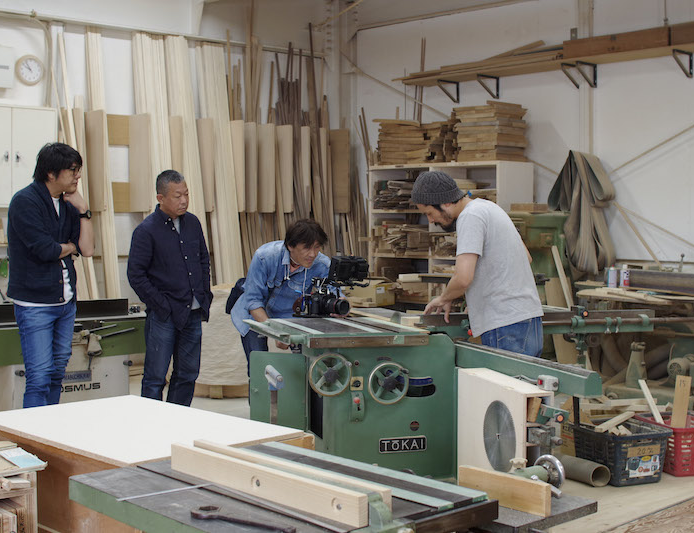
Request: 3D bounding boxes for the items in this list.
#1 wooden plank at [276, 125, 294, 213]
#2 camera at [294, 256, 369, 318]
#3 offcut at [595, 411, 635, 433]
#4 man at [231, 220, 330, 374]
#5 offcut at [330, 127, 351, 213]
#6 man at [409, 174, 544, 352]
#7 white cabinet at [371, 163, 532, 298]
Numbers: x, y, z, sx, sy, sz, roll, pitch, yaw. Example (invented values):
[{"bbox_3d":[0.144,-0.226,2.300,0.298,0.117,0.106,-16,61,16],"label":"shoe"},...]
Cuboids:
[{"bbox_3d":[-0.668,-0.976,10.132,0.025,0.872,0.400,-3,5,-40],"label":"wooden plank"},{"bbox_3d":[-0.087,0.120,5.600,0.330,0.310,0.280,4,5,44],"label":"camera"},{"bbox_3d":[1.448,0.842,5.393,0.037,0.026,0.357,4,10,45],"label":"offcut"},{"bbox_3d":[-0.348,0.422,5.650,0.520,1.362,0.680,-3,5,-41],"label":"man"},{"bbox_3d":[-0.106,-1.000,10.607,0.025,0.880,0.400,-3,5,-40],"label":"offcut"},{"bbox_3d":[0.683,0.323,5.150,0.640,1.630,0.470,1,4,18],"label":"man"},{"bbox_3d":[0.945,-0.043,9.546,0.490,1.829,1.681,-3,5,-40],"label":"white cabinet"}]

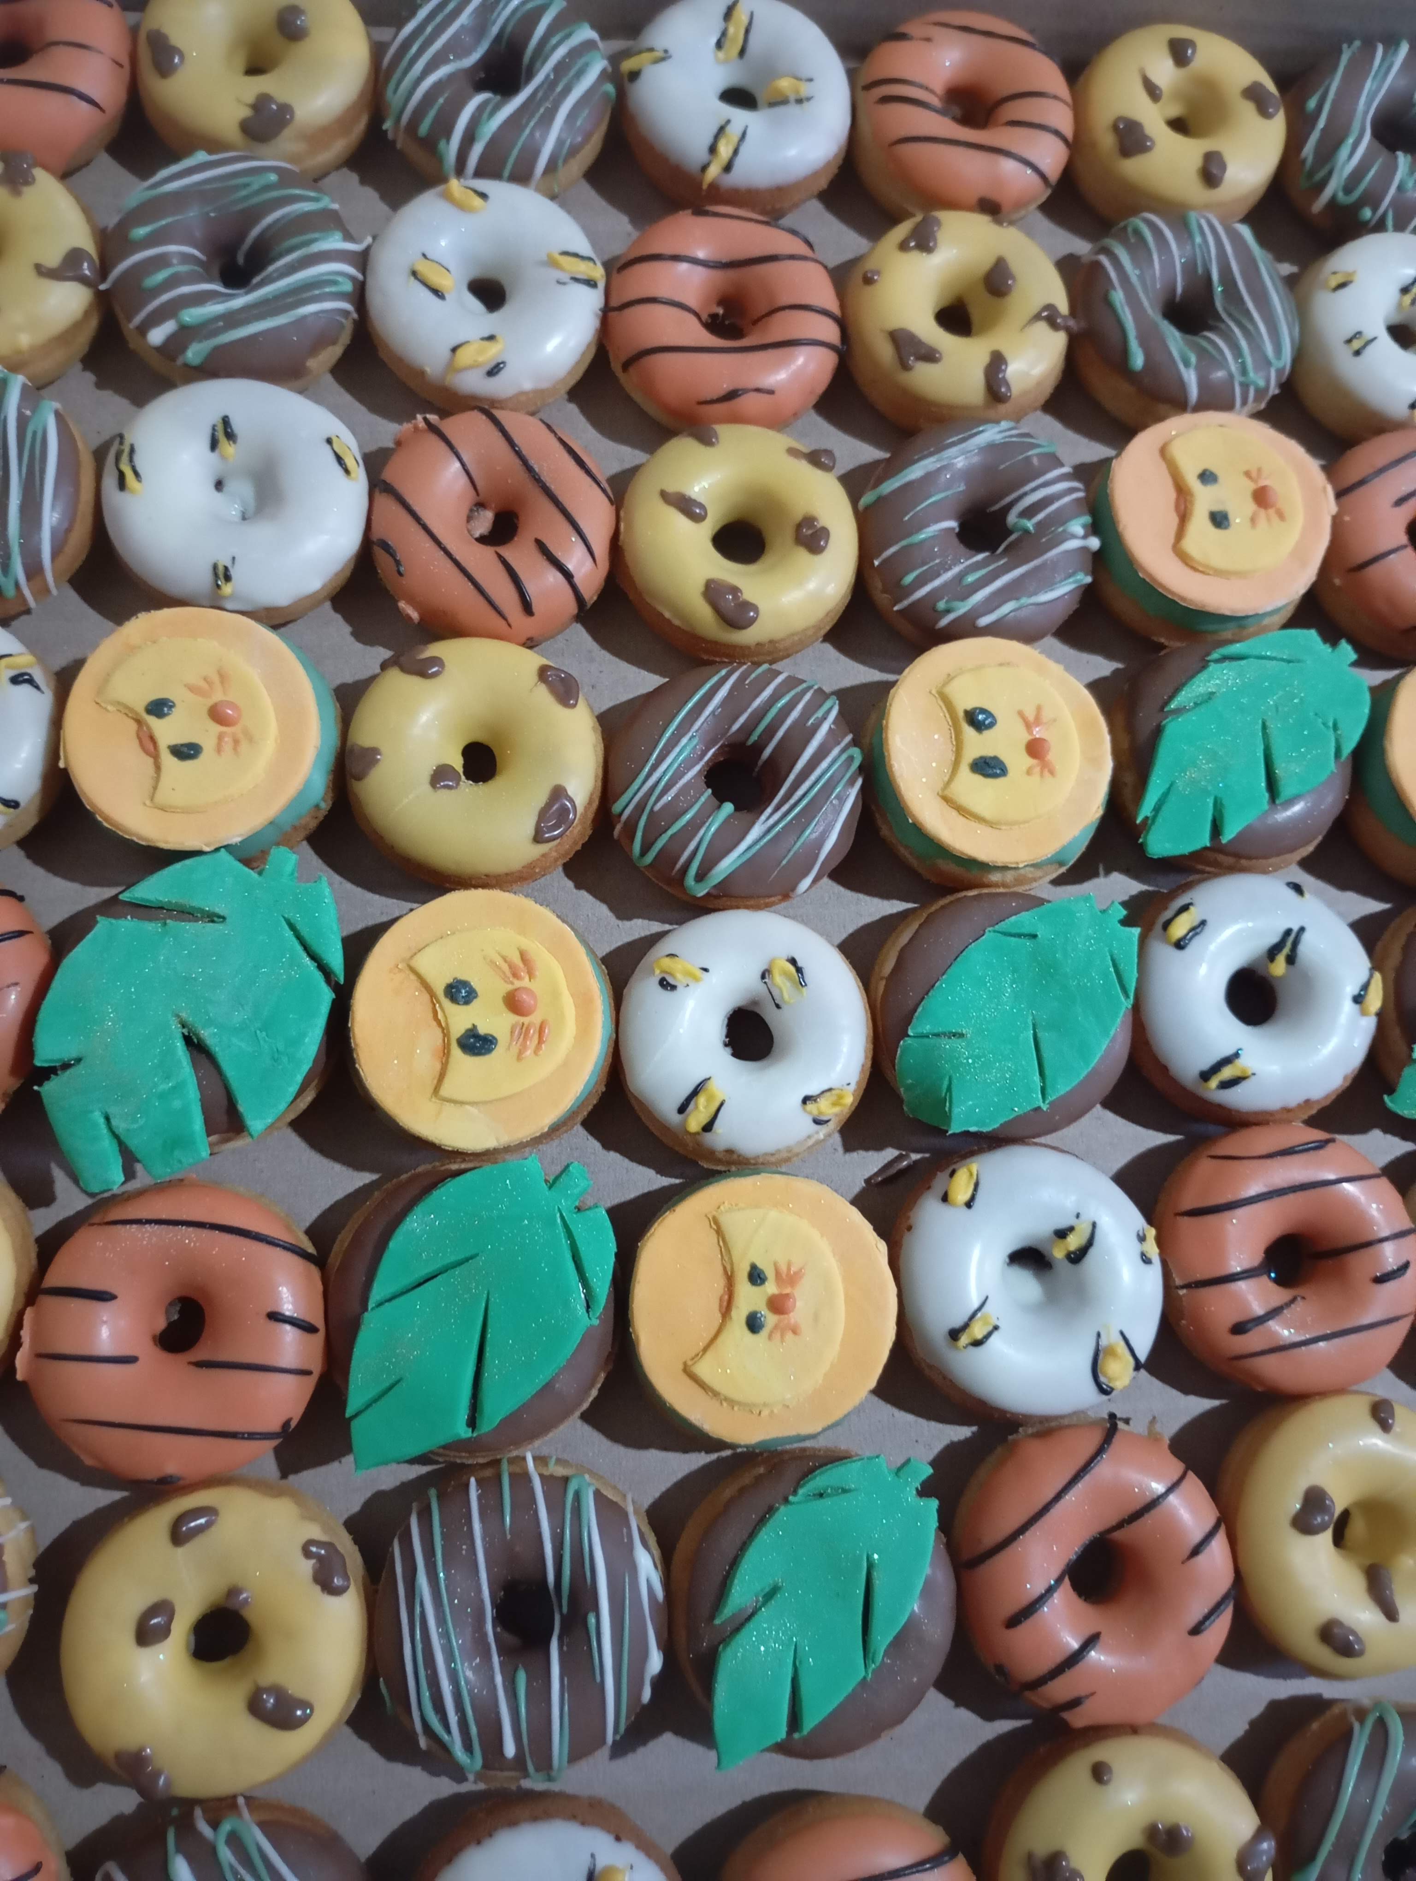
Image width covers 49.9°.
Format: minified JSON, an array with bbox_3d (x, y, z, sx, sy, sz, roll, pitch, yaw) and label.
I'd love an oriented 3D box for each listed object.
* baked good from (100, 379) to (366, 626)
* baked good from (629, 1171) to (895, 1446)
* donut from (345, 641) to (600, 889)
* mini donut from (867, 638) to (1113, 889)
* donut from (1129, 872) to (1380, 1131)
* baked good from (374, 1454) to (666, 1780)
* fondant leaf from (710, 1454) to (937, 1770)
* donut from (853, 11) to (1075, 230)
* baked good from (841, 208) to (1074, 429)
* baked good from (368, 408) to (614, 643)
[{"bbox_3d":[-0.105,-0.098,0.340,0.057,0.023,0.057,0,75,-8],"label":"baked good"},{"bbox_3d":[0.012,0.076,0.319,0.056,0.022,0.056,2,76,-6],"label":"baked good"},{"bbox_3d":[-0.054,-0.041,0.353,0.059,0.025,0.059,2,76,-7],"label":"donut"},{"bbox_3d":[0.066,-0.042,0.354,0.058,0.022,0.058,2,76,-6],"label":"mini donut"},{"bbox_3d":[0.126,0.013,0.349,0.057,0.021,0.057,2,76,-6],"label":"donut"},{"bbox_3d":[-0.038,0.137,0.311,0.060,0.025,0.060,2,76,-7],"label":"baked good"},{"bbox_3d":[0.021,0.129,0.297,0.032,0.006,0.069,30,75,1],"label":"fondant leaf"},{"bbox_3d":[0.066,-0.216,0.398,0.057,0.021,0.057,2,76,-6],"label":"donut"},{"bbox_3d":[0.062,-0.154,0.379,0.056,0.023,0.056,0,75,-8],"label":"baked good"},{"bbox_3d":[-0.049,-0.095,0.347,0.055,0.023,0.055,0,75,-8],"label":"baked good"}]

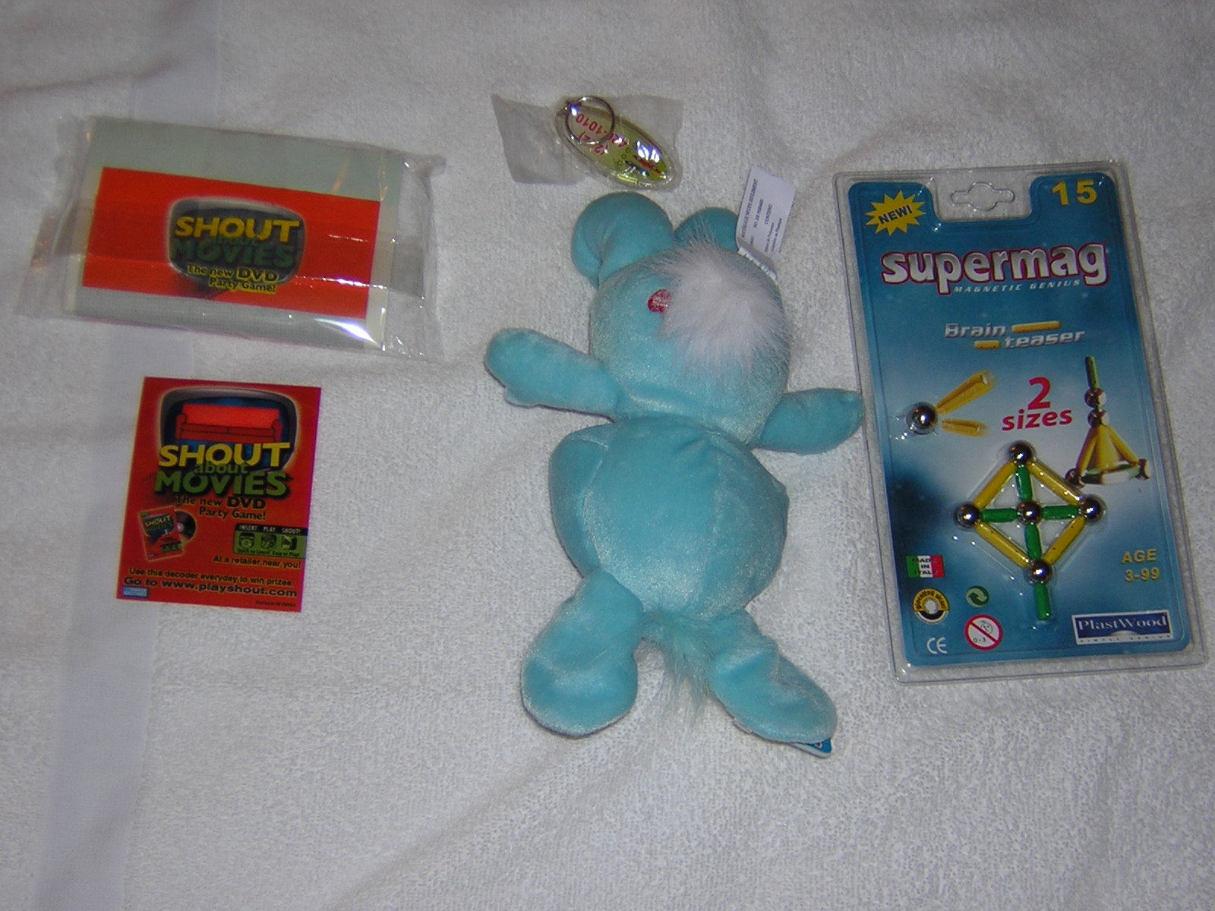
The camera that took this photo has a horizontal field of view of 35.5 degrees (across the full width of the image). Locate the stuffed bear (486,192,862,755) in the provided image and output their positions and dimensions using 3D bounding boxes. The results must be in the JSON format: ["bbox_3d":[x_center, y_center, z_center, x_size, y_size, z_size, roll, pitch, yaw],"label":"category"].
[{"bbox_3d":[0.034,-0.002,0.911,0.187,0.085,0.277,2,73,-3],"label":"stuffed bear"}]

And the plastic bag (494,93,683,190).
[{"bbox_3d":[-0.011,-0.166,0.997,0.102,0.010,0.053,2,73,-3],"label":"plastic bag"}]

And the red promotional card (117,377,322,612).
[{"bbox_3d":[-0.190,0.018,0.934,0.089,0.002,0.115,4,73,-3],"label":"red promotional card"}]

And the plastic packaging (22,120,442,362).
[{"bbox_3d":[-0.186,-0.114,0.964,0.209,0.022,0.114,7,73,-2],"label":"plastic packaging"}]

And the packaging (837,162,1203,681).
[{"bbox_3d":[0.210,-0.024,0.964,0.159,0.018,0.274,-3,73,-5],"label":"packaging"}]

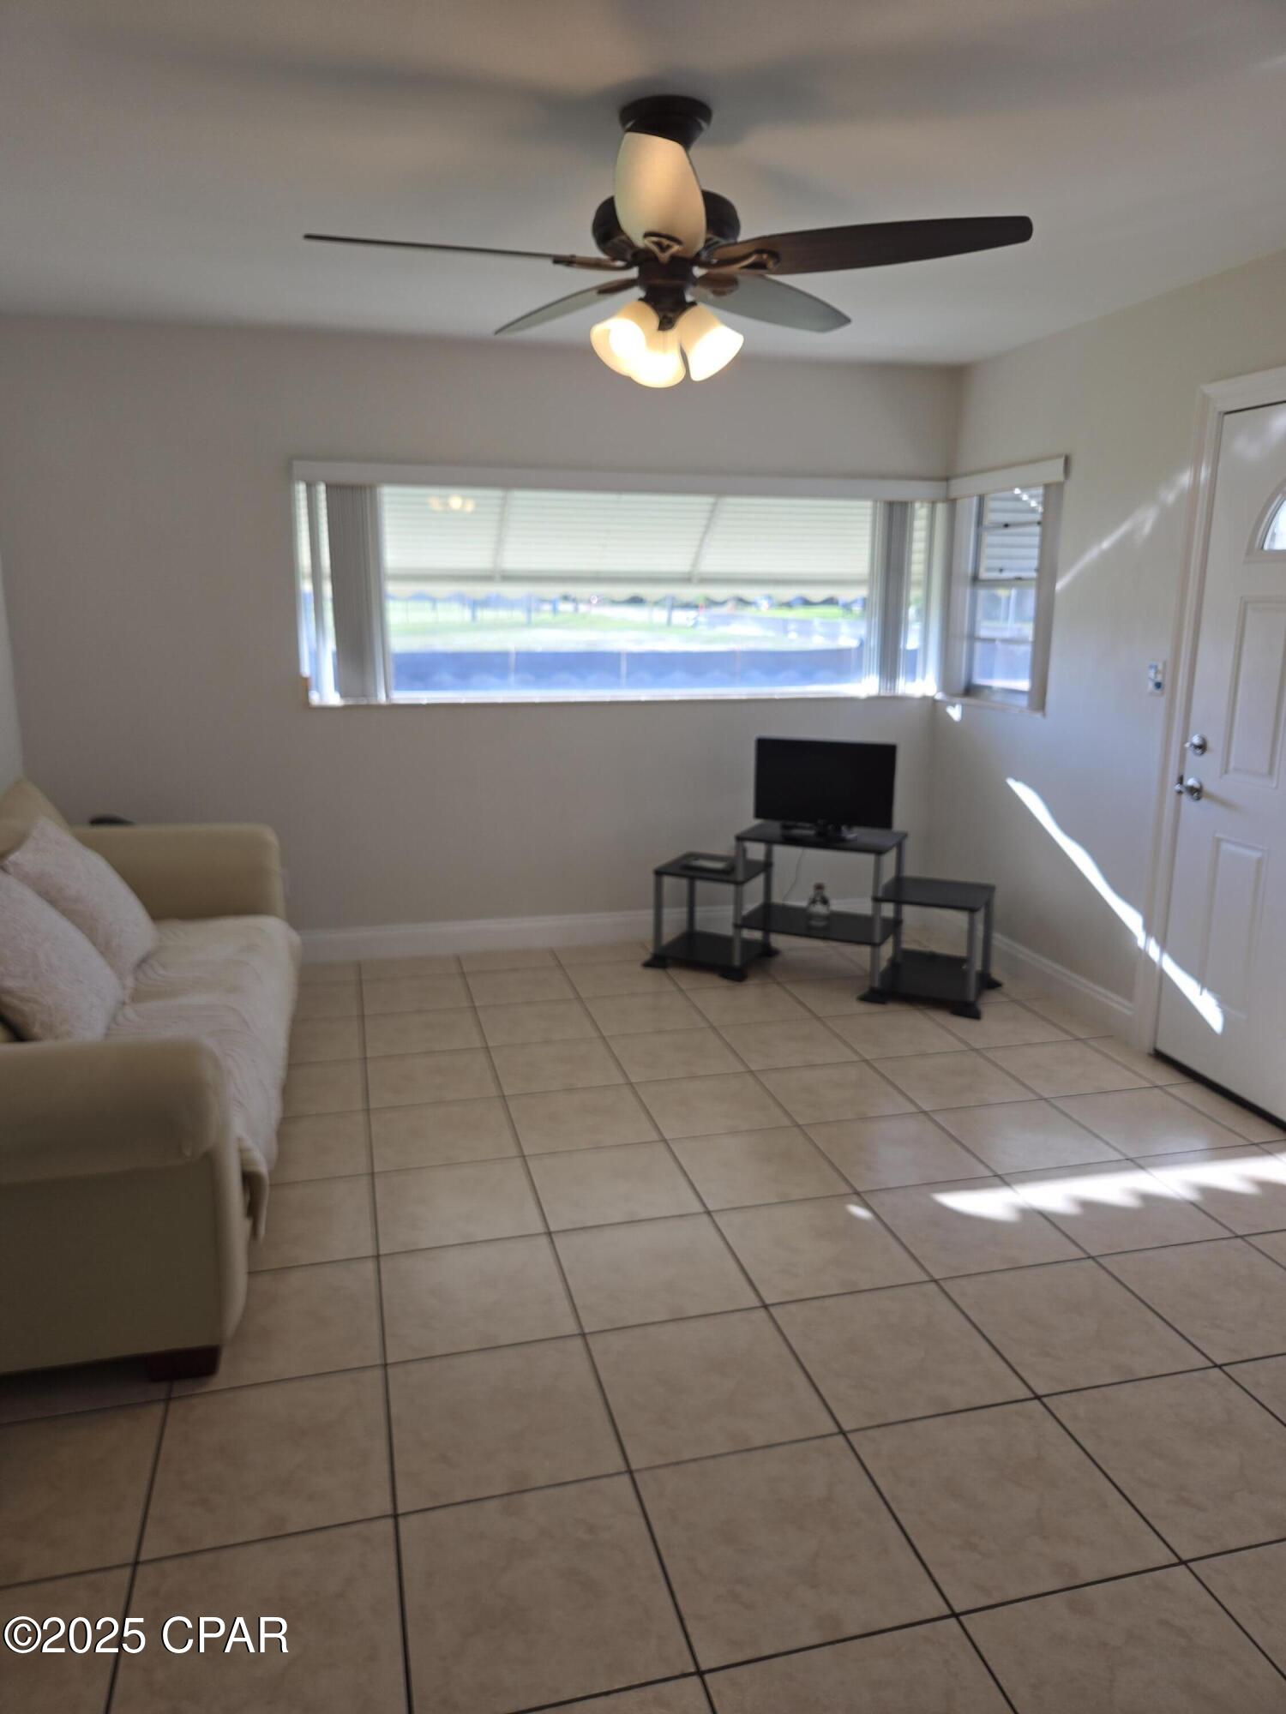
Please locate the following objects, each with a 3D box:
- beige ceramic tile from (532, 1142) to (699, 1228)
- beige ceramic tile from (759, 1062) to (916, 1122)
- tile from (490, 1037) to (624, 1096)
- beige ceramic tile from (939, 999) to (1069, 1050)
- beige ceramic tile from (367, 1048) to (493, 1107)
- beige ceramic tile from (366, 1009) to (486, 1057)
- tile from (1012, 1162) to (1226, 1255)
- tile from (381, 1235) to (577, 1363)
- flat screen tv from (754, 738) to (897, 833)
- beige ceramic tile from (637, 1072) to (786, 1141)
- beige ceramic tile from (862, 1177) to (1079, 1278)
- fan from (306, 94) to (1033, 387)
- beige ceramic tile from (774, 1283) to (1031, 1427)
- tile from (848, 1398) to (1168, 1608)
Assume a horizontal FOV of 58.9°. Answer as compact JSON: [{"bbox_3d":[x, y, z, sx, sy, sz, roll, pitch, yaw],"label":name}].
[{"bbox_3d":[-0.078,0.858,2.986,0.396,0.010,0.396,-3,13,-14],"label":"beige ceramic tile"},{"bbox_3d":[0.598,0.730,3.528,0.390,0.010,0.390,-3,13,-14],"label":"beige ceramic tile"},{"bbox_3d":[-0.279,0.688,3.746,0.396,0.010,0.396,-3,13,-14],"label":"tile"},{"bbox_3d":[1.278,0.608,4.140,0.396,0.010,0.396,-3,13,-14],"label":"beige ceramic tile"},{"bbox_3d":[-0.663,0.703,3.625,0.397,0.012,0.397,-3,13,-14],"label":"beige ceramic tile"},{"bbox_3d":[-0.769,0.624,4.027,0.396,0.010,0.396,-3,13,-14],"label":"beige ceramic tile"},{"bbox_3d":[1.184,0.881,2.880,0.390,0.010,0.390,-3,13,-14],"label":"tile"},{"bbox_3d":[-0.364,0.955,2.490,0.397,0.012,0.397,-3,13,-14],"label":"tile"},{"bbox_3d":[0.719,-0.270,4.507,0.555,0.375,0.130,6,14,22],"label":"flat screen tv"},{"bbox_3d":[0.211,0.749,3.429,0.390,0.010,0.390,-3,13,-14],"label":"beige ceramic tile"},{"bbox_3d":[0.798,0.901,2.785,0.397,0.012,0.397,-3,13,-14],"label":"beige ceramic tile"},{"bbox_3d":[0.049,-1.289,2.452,1.460,0.550,1.430,0,13,1],"label":"fan"},{"bbox_3d":[0.512,1.007,2.325,0.396,0.010,0.396,-3,13,-14],"label":"beige ceramic tile"},{"bbox_3d":[0.613,1.092,1.945,0.396,0.010,0.396,-3,13,-14],"label":"tile"}]

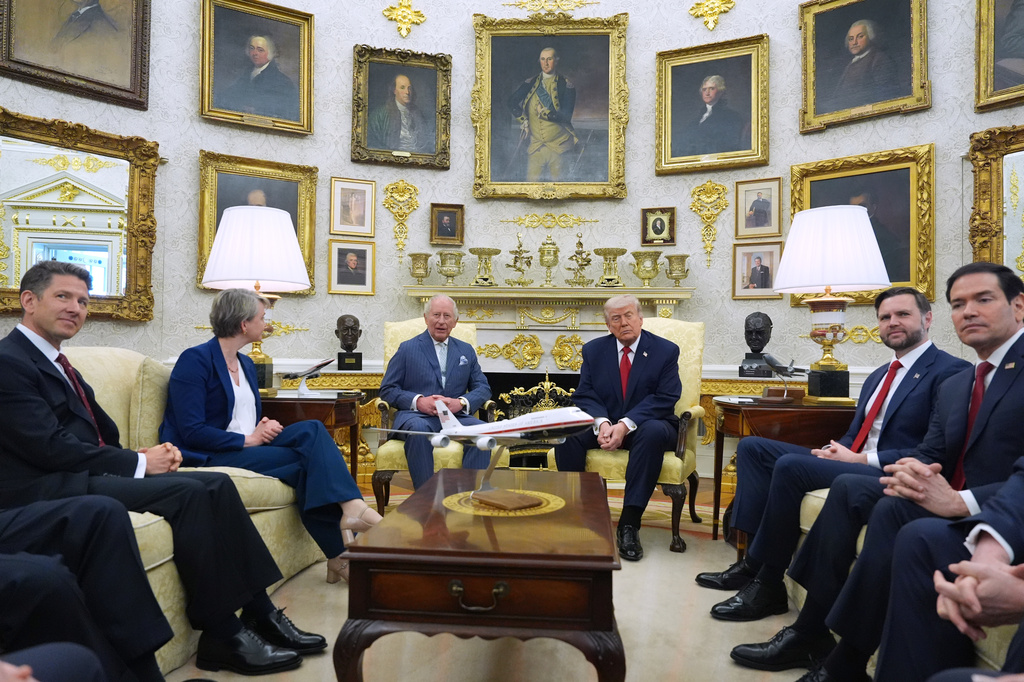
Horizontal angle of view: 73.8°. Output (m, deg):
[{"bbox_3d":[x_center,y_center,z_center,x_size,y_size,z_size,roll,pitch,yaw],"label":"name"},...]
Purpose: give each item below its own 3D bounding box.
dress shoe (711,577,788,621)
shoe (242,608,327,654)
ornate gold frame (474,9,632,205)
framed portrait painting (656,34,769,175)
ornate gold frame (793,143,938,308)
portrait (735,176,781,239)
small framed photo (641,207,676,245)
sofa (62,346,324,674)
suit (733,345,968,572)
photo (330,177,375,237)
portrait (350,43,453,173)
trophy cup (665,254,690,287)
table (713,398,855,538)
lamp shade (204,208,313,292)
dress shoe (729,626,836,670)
[{"bbox_3d":[0.888,0.960,2.540,0.315,0.122,0.112,1,-1,-16],"label":"dress shoe"},{"bbox_3d":[-0.752,0.945,2.232,0.300,0.118,0.105,1,-1,2],"label":"shoe"},{"bbox_3d":[0.301,-1.888,5.494,1.250,1.490,0.100,1,-1,4],"label":"ornate gold frame"},{"bbox_3d":[1.513,-1.773,5.189,0.830,0.970,0.085,0,-1,24],"label":"framed portrait painting"},{"bbox_3d":[2.368,-0.757,4.658,0.885,1.020,0.090,0,-2,39],"label":"ornate gold frame"},{"bbox_3d":[1.879,-1.005,5.190,0.345,0.450,0.030,0,-1,29],"label":"portrait"},{"bbox_3d":[1.184,-0.916,5.500,0.272,0.308,0.045,1,-1,16],"label":"small framed photo"},{"bbox_3d":[-1.470,0.505,2.171,0.970,0.980,2.200,1,-1,4],"label":"sofa"},{"bbox_3d":[1.310,0.457,2.630,0.870,0.910,0.540,1,-1,-23],"label":"suit"},{"bbox_3d":[-1.266,-1.062,5.440,0.348,0.455,0.030,1,-1,-21],"label":"photo"},{"bbox_3d":[-0.884,-1.885,5.524,0.790,0.936,0.080,1,-1,-15],"label":"portrait"},{"bbox_3d":[1.295,-0.546,5.340,0.198,0.262,0.190,1,-1,5],"label":"trophy cup"},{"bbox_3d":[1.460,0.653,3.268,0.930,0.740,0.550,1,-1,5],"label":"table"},{"bbox_3d":[-1.261,-0.456,3.380,0.505,0.375,0.505,1,-1,5],"label":"lamp shade"},{"bbox_3d":[0.830,0.934,2.093,0.315,0.110,0.110,1,-1,3],"label":"dress shoe"}]

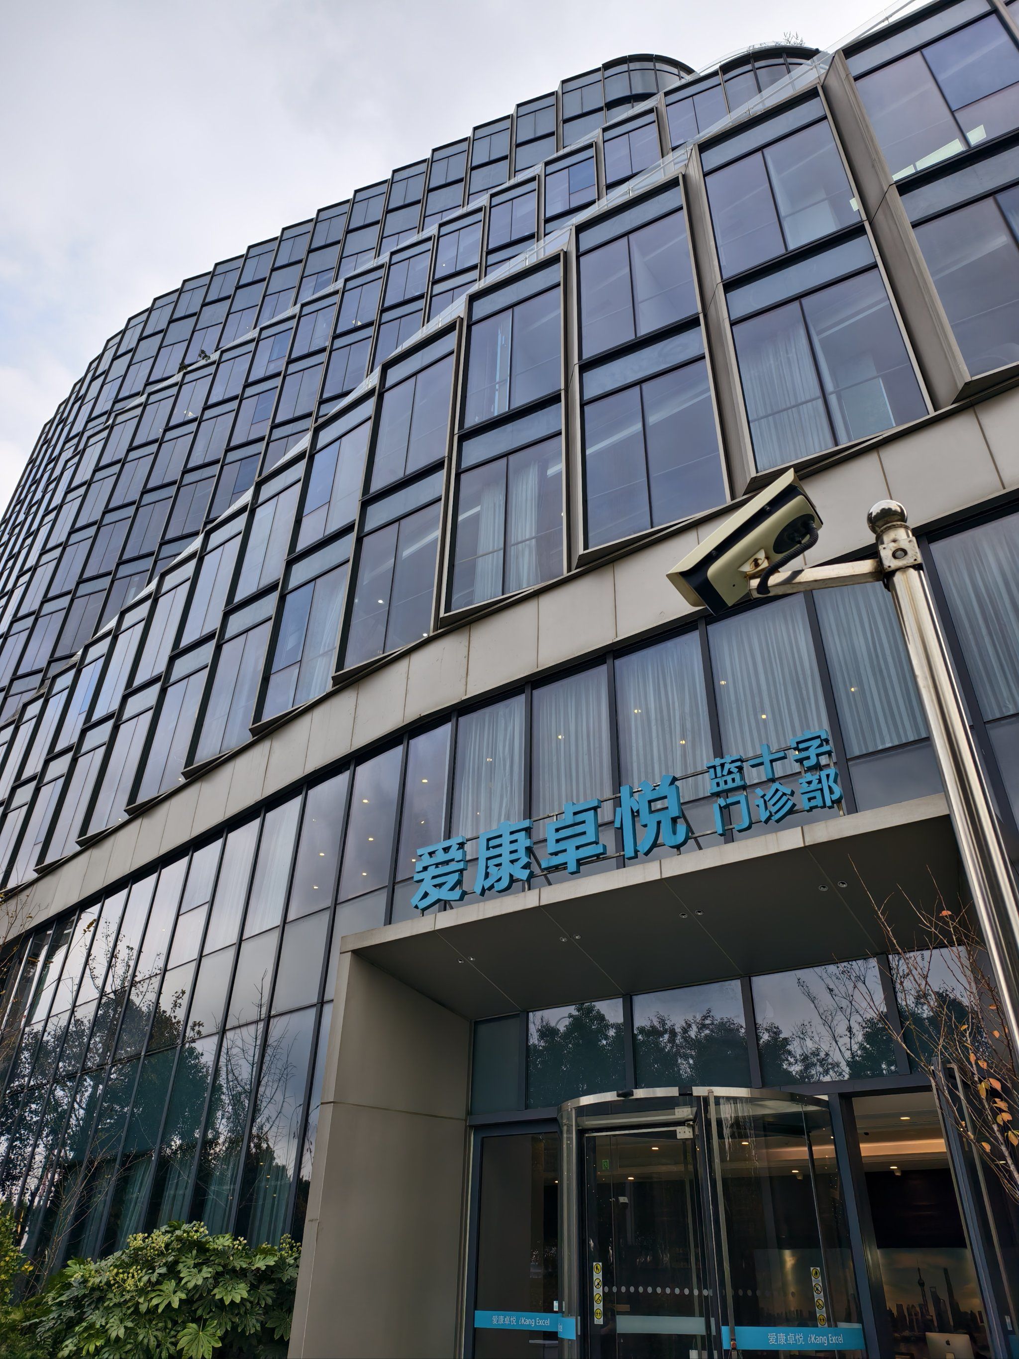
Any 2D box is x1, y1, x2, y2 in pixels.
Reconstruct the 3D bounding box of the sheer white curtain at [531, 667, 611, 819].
[{"bbox_3d":[0.835,1.031,12.509,1.268,2.433,0.120,-20,-39,30],"label":"sheer white curtain"}]

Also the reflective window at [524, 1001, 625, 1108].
[{"bbox_3d":[0.705,4.171,10.089,1.247,1.023,0.120,-20,-39,30],"label":"reflective window"}]

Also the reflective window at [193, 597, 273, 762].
[{"bbox_3d":[-5.654,-0.117,18.945,1.788,3.765,0.150,-22,-40,31],"label":"reflective window"}]

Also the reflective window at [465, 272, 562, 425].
[{"bbox_3d":[0.082,-6.508,17.571,2.002,3.625,0.120,-15,-37,24],"label":"reflective window"}]

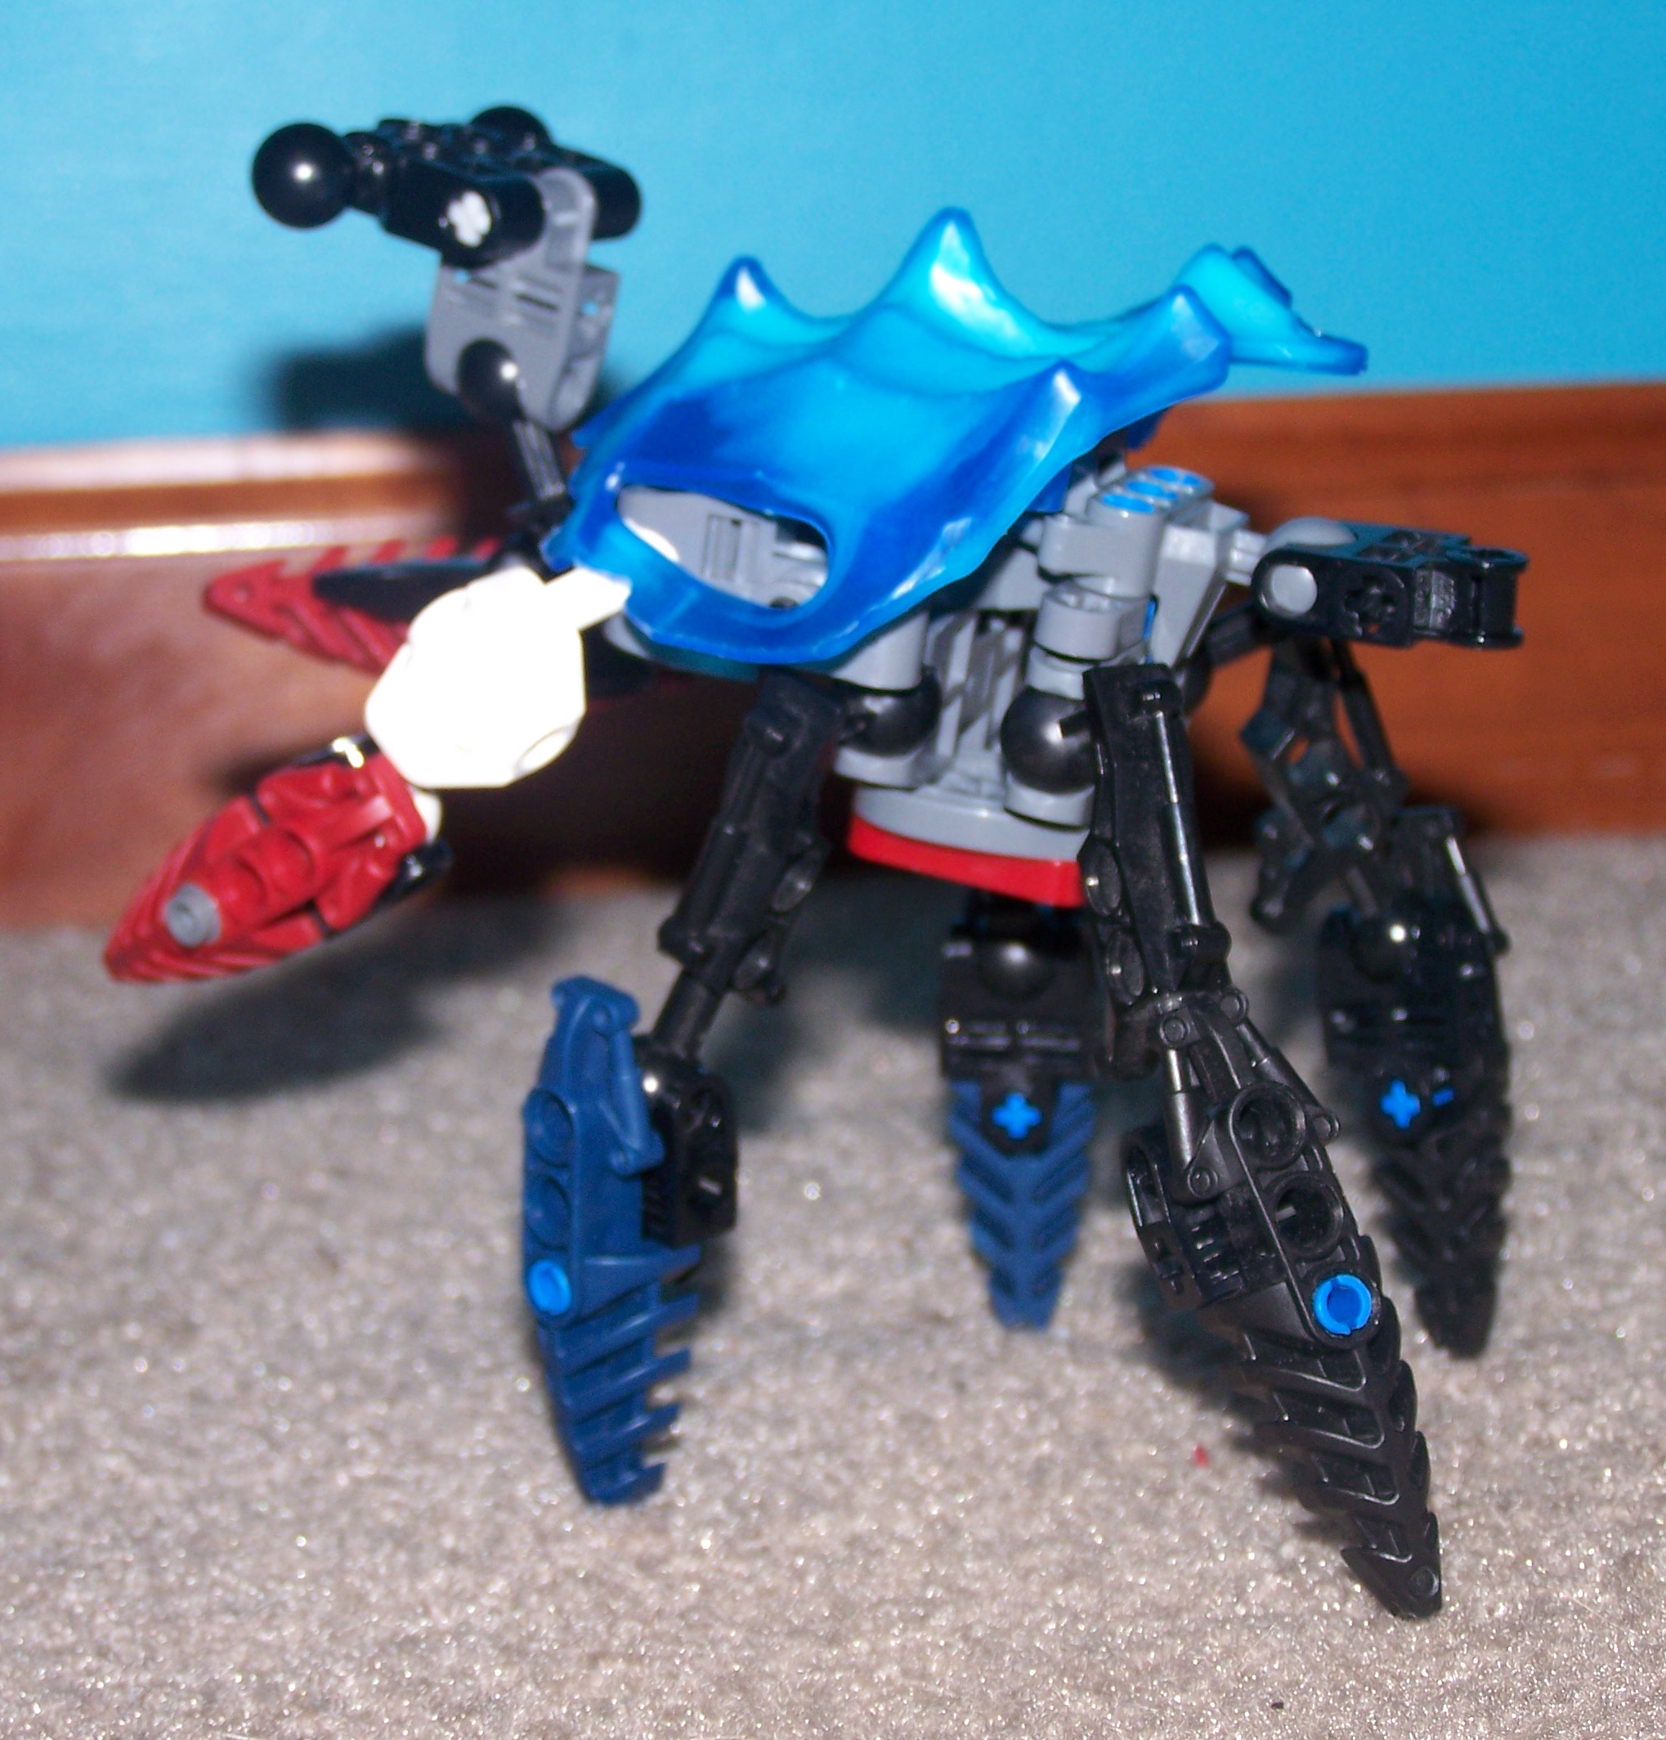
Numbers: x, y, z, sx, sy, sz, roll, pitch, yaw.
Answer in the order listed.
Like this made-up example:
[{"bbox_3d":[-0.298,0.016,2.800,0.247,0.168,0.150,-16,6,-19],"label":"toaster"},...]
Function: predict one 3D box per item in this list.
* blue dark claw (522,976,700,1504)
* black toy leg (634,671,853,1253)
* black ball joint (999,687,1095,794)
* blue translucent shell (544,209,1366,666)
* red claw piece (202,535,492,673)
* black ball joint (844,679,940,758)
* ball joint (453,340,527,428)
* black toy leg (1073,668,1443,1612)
[{"bbox_3d":[-0.020,0.033,0.413,0.014,0.049,0.015,-6,5,-42],"label":"blue dark claw"},{"bbox_3d":[-0.009,0.008,0.421,0.016,0.054,0.014,0,-18,30],"label":"black toy leg"},{"bbox_3d":[0.020,-0.012,0.412,0.010,0.010,0.010,0,7,18],"label":"black ball joint"},{"bbox_3d":[0.011,-0.040,0.435,0.065,0.038,0.055,-13,14,-36],"label":"blue translucent shell"},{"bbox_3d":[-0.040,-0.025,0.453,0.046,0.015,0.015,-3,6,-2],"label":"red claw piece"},{"bbox_3d":[0.005,-0.016,0.436,0.010,0.010,0.010,0,7,18],"label":"black ball joint"},{"bbox_3d":[-0.033,-0.047,0.446,0.010,0.010,0.010,0,7,18],"label":"ball joint"},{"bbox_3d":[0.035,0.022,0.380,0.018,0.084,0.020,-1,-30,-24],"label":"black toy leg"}]

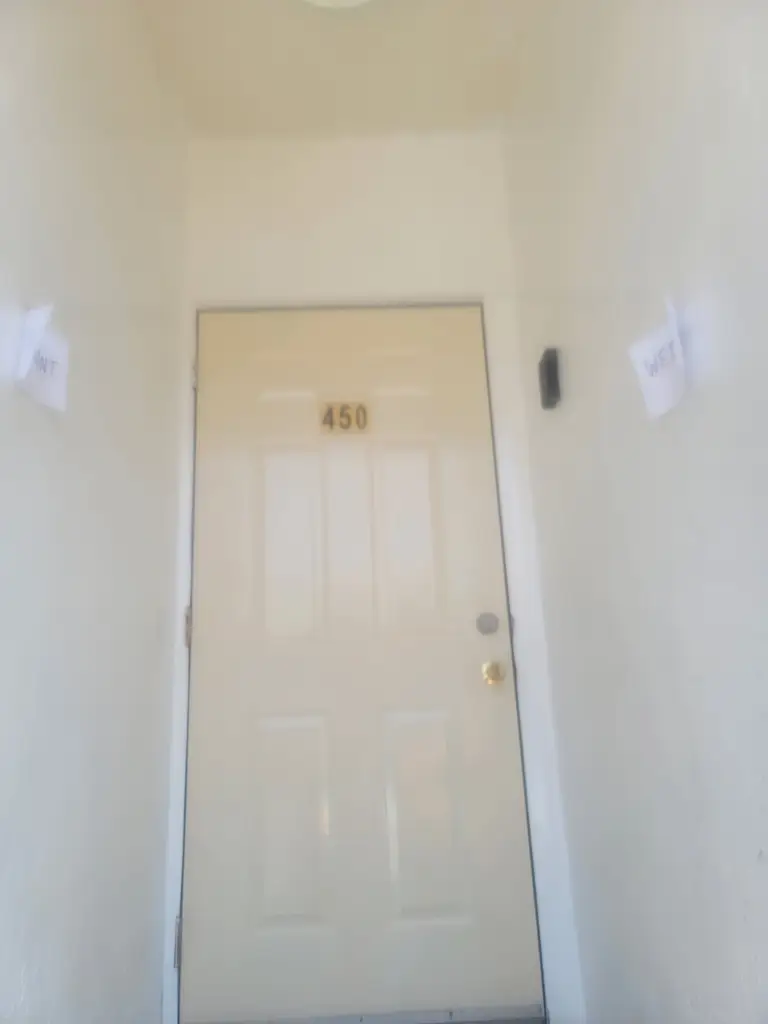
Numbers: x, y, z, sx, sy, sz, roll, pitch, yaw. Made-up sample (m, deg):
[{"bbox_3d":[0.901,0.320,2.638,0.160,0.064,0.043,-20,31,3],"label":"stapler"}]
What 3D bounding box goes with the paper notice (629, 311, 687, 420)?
[{"bbox_3d":[0.474,-0.246,1.284,0.025,0.145,0.108,4,-17,-21],"label":"paper notice"}]

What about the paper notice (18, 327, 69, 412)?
[{"bbox_3d":[-0.584,-0.260,1.275,0.025,0.145,0.115,-7,-16,17],"label":"paper notice"}]

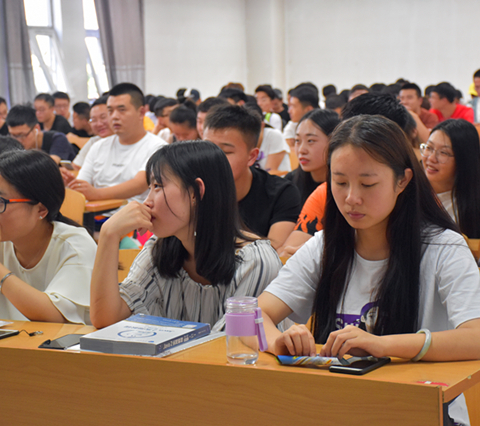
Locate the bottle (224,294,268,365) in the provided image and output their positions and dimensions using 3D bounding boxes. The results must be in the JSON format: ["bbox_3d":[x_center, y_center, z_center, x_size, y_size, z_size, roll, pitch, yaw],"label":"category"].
[{"bbox_3d":[0.013,0.245,2.653,0.085,0.132,0.067,-1,6,0],"label":"bottle"}]

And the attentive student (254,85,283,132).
[{"bbox_3d":[0.207,-0.424,10.595,0.500,1.263,0.720,2,7,25],"label":"attentive student"}]

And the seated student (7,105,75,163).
[{"bbox_3d":[-1.171,0.022,6.970,0.520,1.202,0.760,2,7,28],"label":"seated student"}]

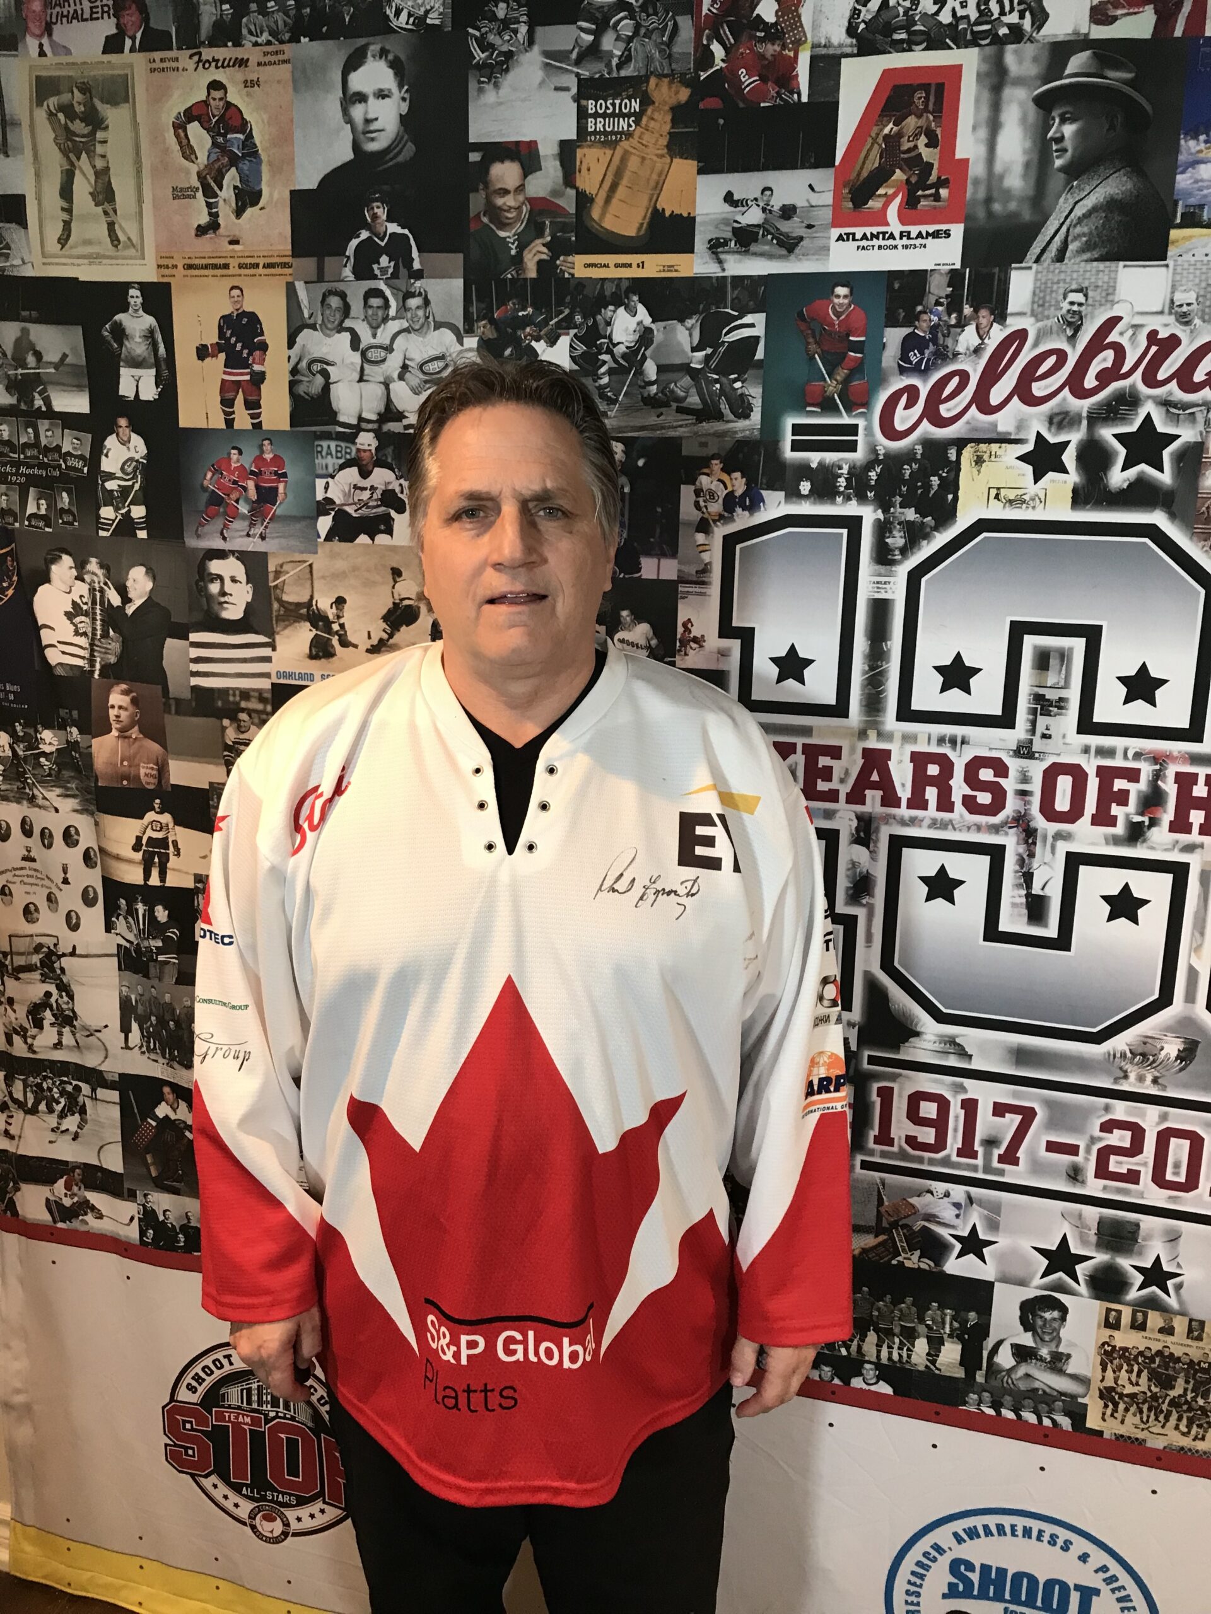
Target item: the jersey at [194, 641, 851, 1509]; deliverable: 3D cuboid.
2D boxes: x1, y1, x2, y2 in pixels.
[{"bbox_3d":[-0.081,0.235,1.282,0.645,0.790,0.340,2,11,6],"label":"jersey"}]

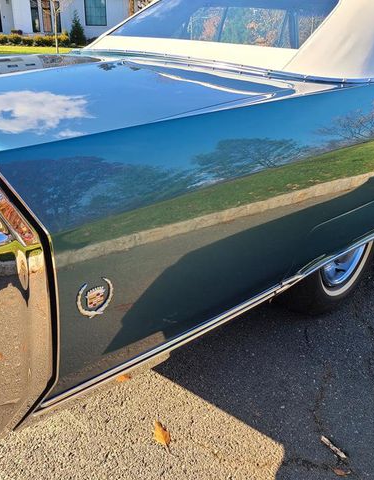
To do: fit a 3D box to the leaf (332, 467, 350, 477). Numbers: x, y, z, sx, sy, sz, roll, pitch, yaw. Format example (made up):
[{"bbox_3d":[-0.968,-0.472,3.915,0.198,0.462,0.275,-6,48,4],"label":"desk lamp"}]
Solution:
[{"bbox_3d":[0.438,0.655,1.358,0.051,0.015,0.023,6,24,7],"label":"leaf"}]

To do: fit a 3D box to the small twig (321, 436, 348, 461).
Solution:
[{"bbox_3d":[0.444,0.628,1.450,0.013,0.013,0.094,-13,27,-30],"label":"small twig"}]

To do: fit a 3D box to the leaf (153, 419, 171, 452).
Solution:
[{"bbox_3d":[-0.073,0.588,1.446,0.049,0.020,0.128,-8,26,-22],"label":"leaf"}]

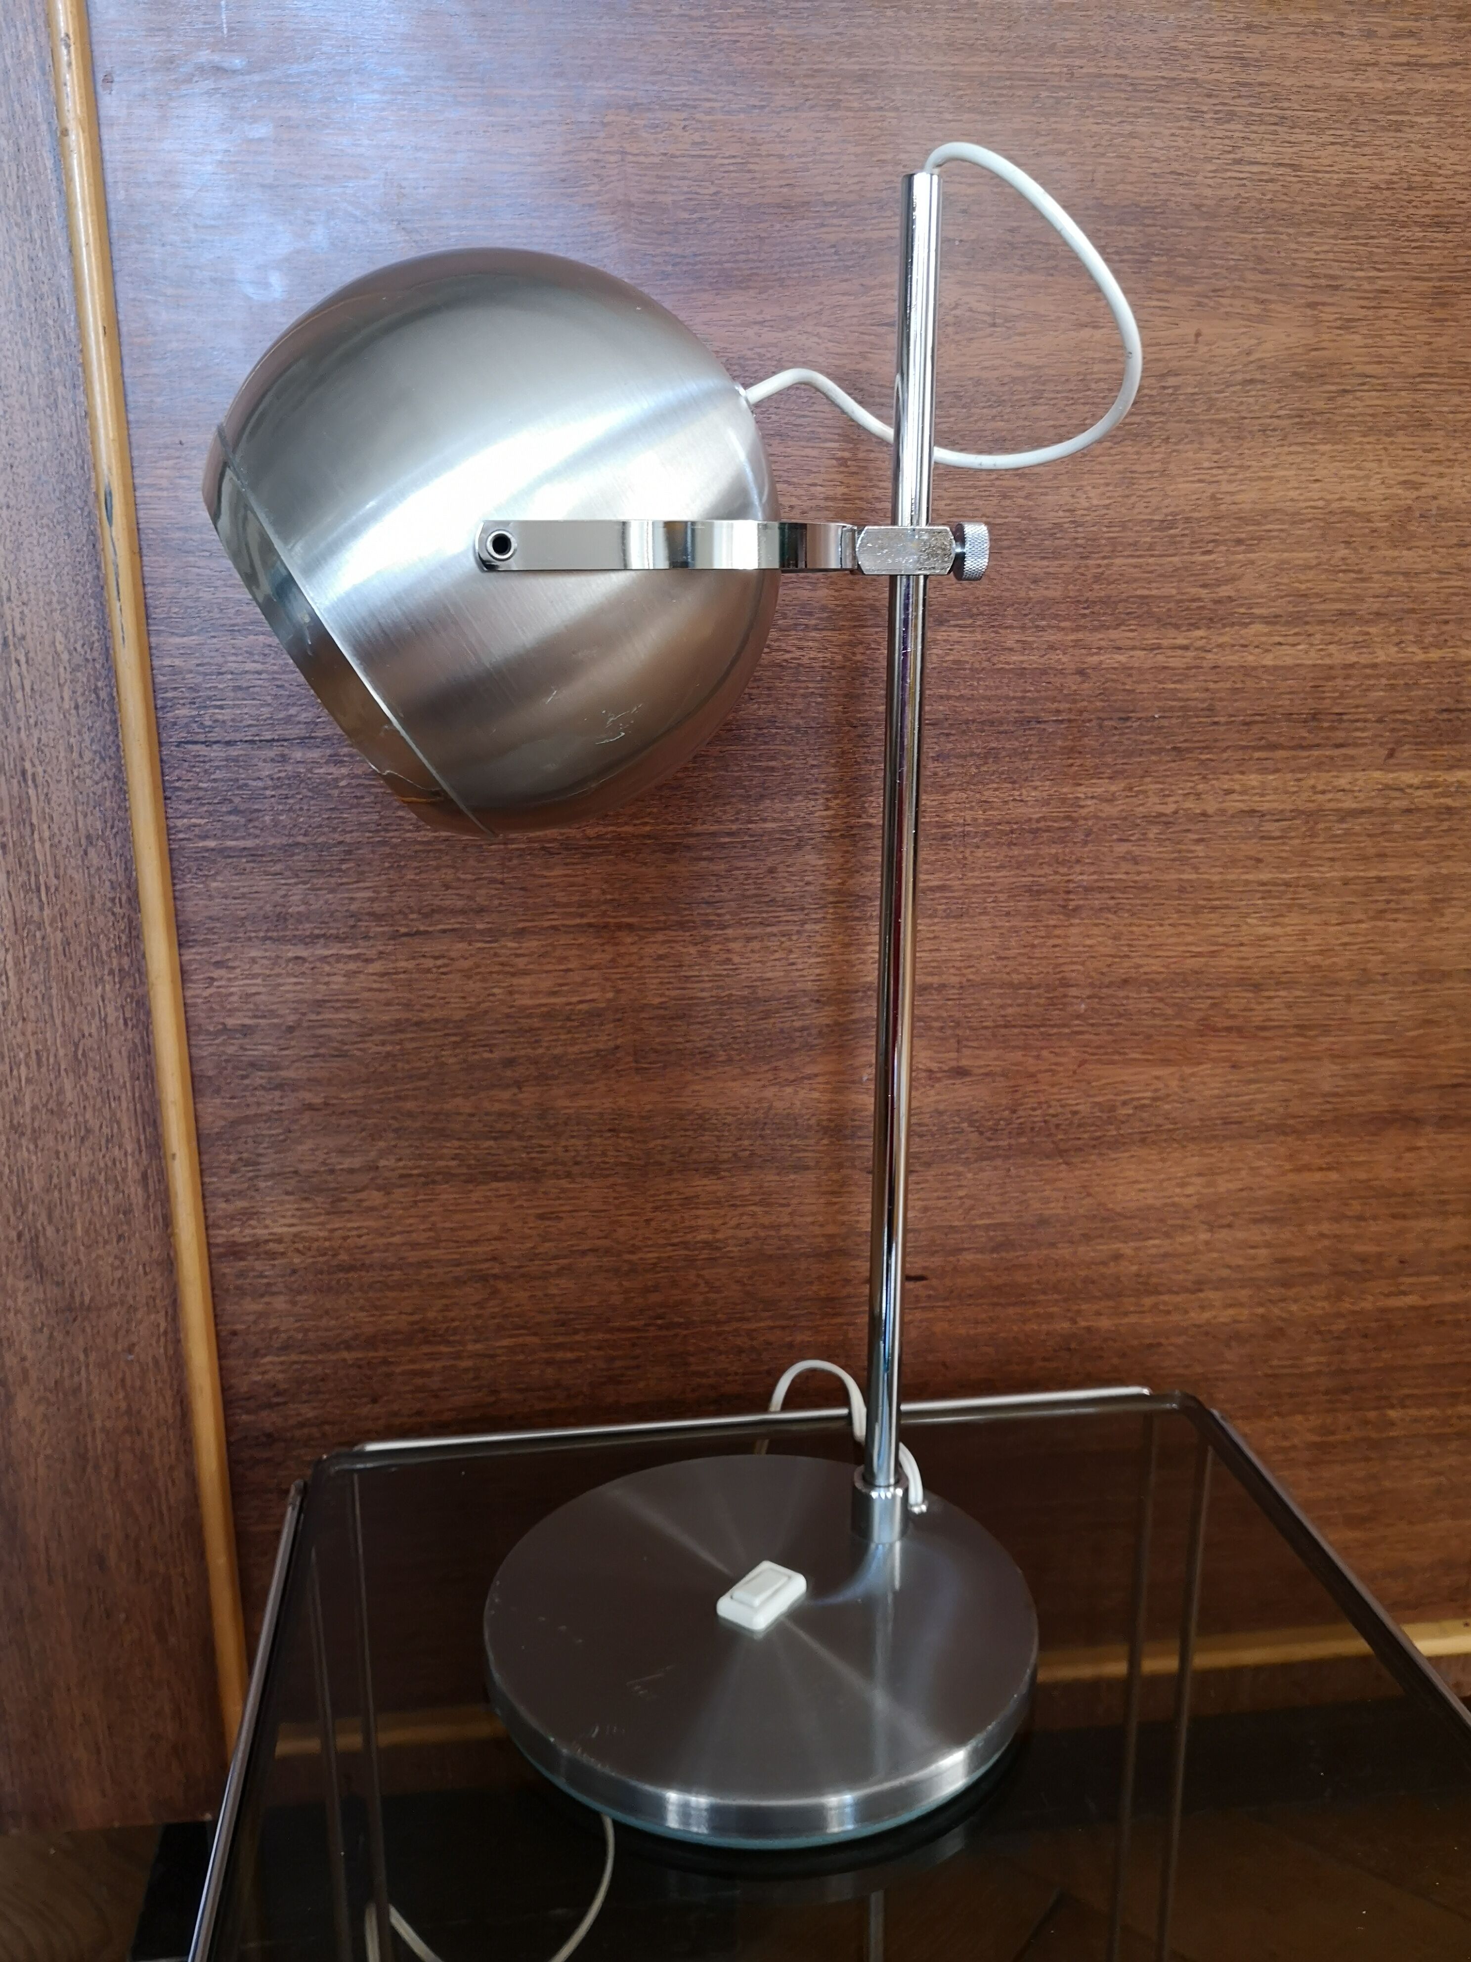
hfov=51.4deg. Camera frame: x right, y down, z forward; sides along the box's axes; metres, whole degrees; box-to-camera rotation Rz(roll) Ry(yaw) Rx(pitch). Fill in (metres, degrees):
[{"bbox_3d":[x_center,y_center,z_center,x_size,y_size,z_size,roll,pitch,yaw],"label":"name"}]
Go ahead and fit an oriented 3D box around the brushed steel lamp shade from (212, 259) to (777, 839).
[{"bbox_3d":[-0.066,-0.142,0.486,0.156,0.176,0.176,-32,16,0],"label":"brushed steel lamp shade"}]

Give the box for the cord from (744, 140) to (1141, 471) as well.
[{"bbox_3d":[0.067,-0.217,0.498,0.133,0.098,0.036,-2,14,-9],"label":"cord"}]

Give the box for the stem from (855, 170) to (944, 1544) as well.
[{"bbox_3d":[0.057,-0.020,0.535,0.021,0.479,0.021,-2,14,-9],"label":"stem"}]

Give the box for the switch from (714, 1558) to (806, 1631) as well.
[{"bbox_3d":[0.010,0.219,0.548,0.019,0.007,0.030,10,16,34],"label":"switch"}]

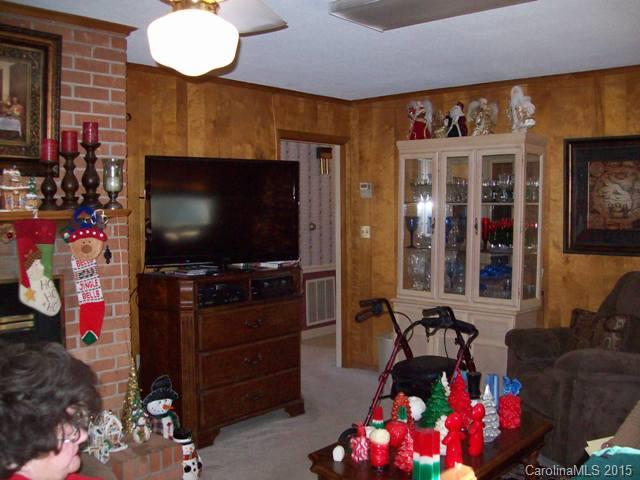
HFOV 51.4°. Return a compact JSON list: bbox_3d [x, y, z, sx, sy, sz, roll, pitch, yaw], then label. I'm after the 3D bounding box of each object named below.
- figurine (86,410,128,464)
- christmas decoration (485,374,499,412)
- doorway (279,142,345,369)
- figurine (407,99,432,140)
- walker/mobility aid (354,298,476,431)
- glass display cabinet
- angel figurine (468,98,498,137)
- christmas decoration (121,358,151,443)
[{"bbox_3d":[-0.992,0.909,3.124,0.170,0.190,0.165,4,5,43],"label":"figurine"},{"bbox_3d":[0.883,0.799,3.399,0.070,0.218,0.070,3,5,40],"label":"christmas decoration"},{"bbox_3d":[-0.074,0.169,5.796,0.150,2.060,0.830,3,5,40],"label":"doorway"},{"bbox_3d":[0.808,-0.954,5.404,0.210,0.350,0.150,2,4,28],"label":"figurine"},{"bbox_3d":[0.552,0.847,3.976,0.610,0.940,0.800,4,5,43],"label":"walker/mobility aid"},{"bbox_3d":[1.104,0.248,5.080,1.060,2.000,0.400,3,4,41],"label":"glass display cabinet"},{"bbox_3d":[1.206,-0.902,4.923,0.220,0.315,0.140,2,4,30],"label":"angel figurine"},{"bbox_3d":[-0.924,0.781,3.311,0.130,0.393,0.130,3,5,40],"label":"christmas decoration"}]

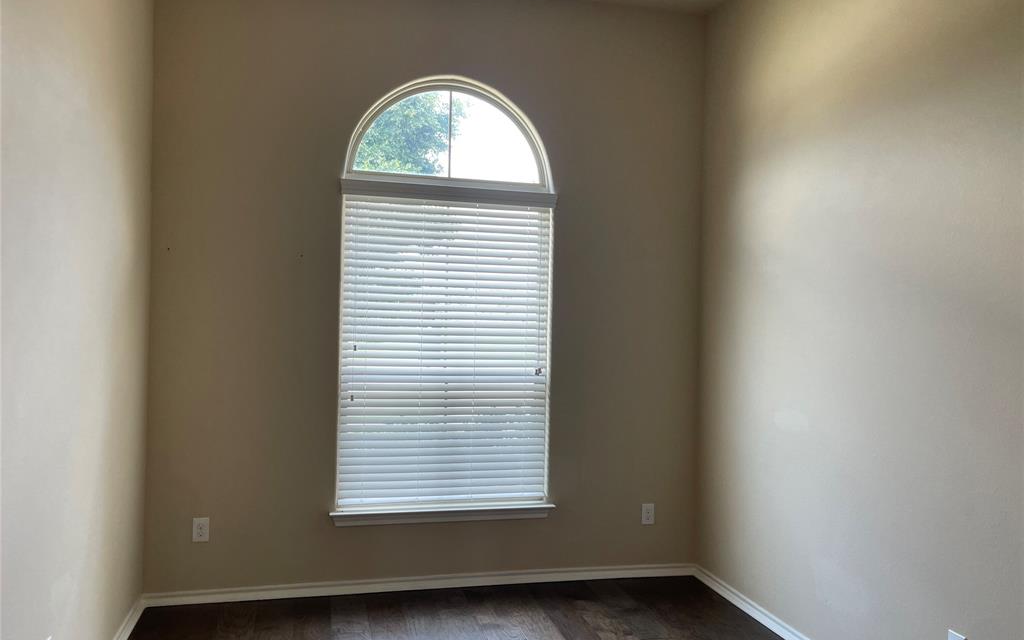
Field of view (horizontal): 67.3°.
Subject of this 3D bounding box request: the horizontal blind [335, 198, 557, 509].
[{"bbox_3d":[-0.358,0.186,4.201,1.132,1.665,0.060,1,0,-14],"label":"horizontal blind"}]

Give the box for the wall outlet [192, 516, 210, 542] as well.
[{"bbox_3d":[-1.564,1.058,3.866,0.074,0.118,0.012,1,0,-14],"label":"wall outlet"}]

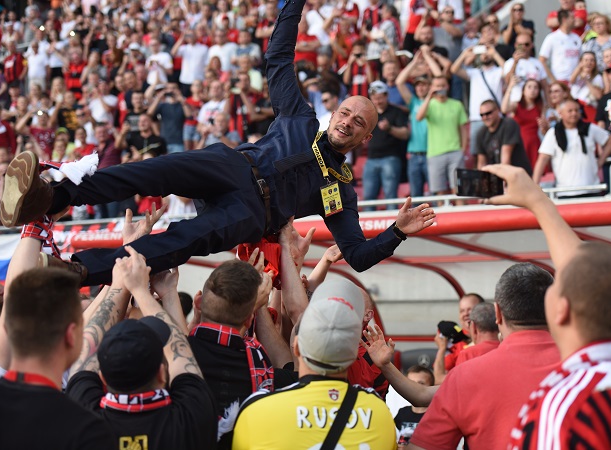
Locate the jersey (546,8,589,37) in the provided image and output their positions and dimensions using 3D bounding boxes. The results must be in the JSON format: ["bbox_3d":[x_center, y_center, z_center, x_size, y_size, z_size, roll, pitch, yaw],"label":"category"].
[{"bbox_3d":[3.474,-2.552,17.400,0.540,0.640,0.300,-1,-3,12],"label":"jersey"}]

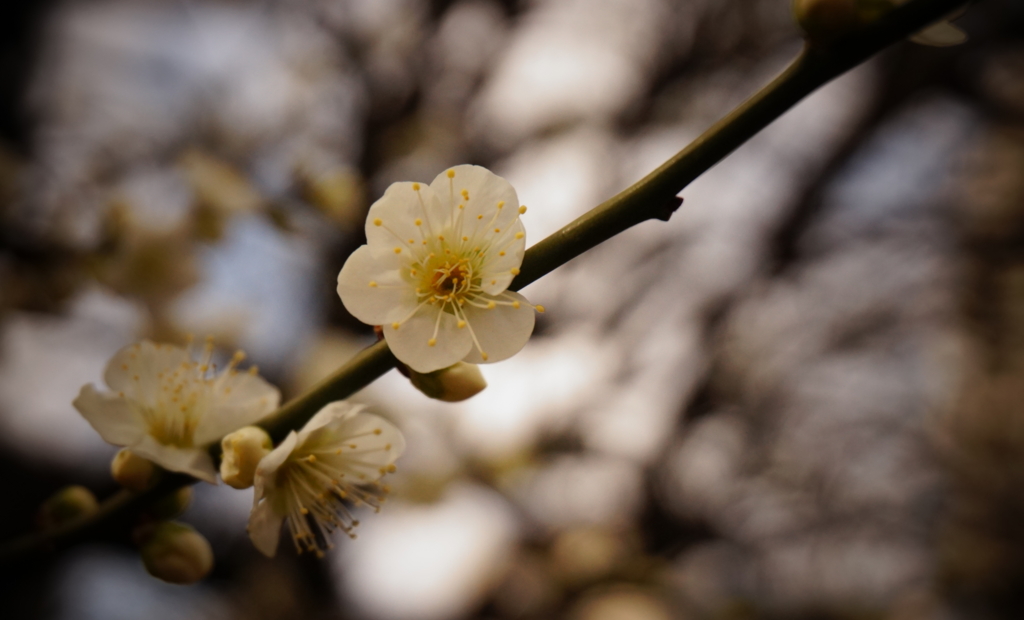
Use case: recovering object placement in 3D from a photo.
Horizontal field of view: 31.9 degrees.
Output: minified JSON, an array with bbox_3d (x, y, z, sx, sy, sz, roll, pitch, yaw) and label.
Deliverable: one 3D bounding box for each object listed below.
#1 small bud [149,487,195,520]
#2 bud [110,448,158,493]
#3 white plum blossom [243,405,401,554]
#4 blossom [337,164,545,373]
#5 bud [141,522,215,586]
[{"bbox_3d":[-0.044,0.025,0.233,0.006,0.005,0.005,-32,0,-6],"label":"small bud"},{"bbox_3d":[-0.049,0.021,0.232,0.007,0.006,0.006,32,0,-18],"label":"bud"},{"bbox_3d":[-0.023,0.021,0.222,0.014,0.021,0.018,36,-2,30],"label":"white plum blossom"},{"bbox_3d":[-0.009,-0.005,0.219,0.025,0.025,0.012,-1,-9,7],"label":"blossom"},{"bbox_3d":[-0.043,0.031,0.229,0.009,0.008,0.008,29,0,21],"label":"bud"}]

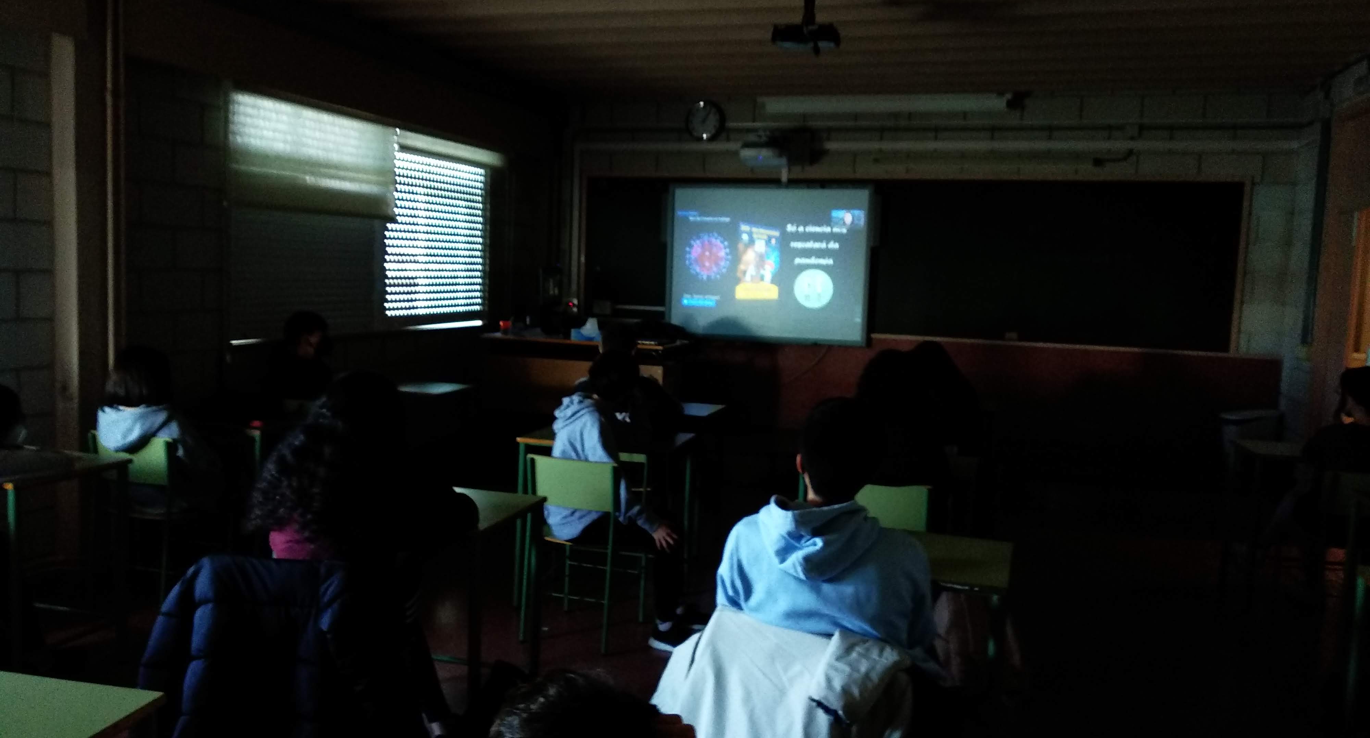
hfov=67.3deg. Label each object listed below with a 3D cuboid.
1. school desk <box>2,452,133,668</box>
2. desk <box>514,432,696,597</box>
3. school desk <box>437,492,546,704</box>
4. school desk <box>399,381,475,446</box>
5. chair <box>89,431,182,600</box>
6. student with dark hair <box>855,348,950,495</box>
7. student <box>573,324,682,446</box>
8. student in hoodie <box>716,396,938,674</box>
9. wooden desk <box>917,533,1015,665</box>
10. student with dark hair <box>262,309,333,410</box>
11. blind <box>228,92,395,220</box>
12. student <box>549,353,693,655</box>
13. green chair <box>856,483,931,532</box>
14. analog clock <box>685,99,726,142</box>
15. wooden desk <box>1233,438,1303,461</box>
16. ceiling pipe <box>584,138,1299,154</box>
[{"bbox_3d":[-2.506,0.720,3.832,0.690,0.765,0.480,4,6,18],"label":"school desk"},{"bbox_3d":[-0.380,0.697,4.792,0.690,0.765,0.490,4,6,18],"label":"desk"},{"bbox_3d":[-0.857,0.787,3.229,0.690,0.745,0.500,4,6,18],"label":"school desk"},{"bbox_3d":[-1.627,0.473,5.959,0.690,0.745,0.500,4,6,18],"label":"school desk"},{"bbox_3d":[-2.171,0.618,4.355,0.400,0.760,0.460,4,6,18],"label":"chair"},{"bbox_3d":[0.797,0.521,4.063,0.460,1.220,0.660,3,6,10],"label":"student with dark hair"},{"bbox_3d":[-0.253,0.362,5.263,0.480,1.210,0.660,4,6,18],"label":"student"},{"bbox_3d":[0.361,0.660,2.582,0.520,1.220,0.700,4,6,18],"label":"student in hoodie"},{"bbox_3d":[0.578,0.906,3.050,0.690,0.765,0.490,4,6,18],"label":"wooden desk"},{"bbox_3d":[-1.973,0.267,5.619,0.460,1.200,0.600,8,8,43],"label":"student with dark hair"},{"bbox_3d":[-2.068,-1.167,5.864,0.060,0.570,1.420,4,6,18],"label":"blind"},{"bbox_3d":[-0.278,0.529,4.321,0.740,1.200,0.470,0,6,-17],"label":"student"},{"bbox_3d":[0.695,0.765,3.960,0.400,0.760,0.460,3,6,8],"label":"green chair"},{"bbox_3d":[0.167,-1.966,8.151,0.320,0.320,0.050,4,6,18],"label":"analog clock"},{"bbox_3d":[3.109,0.789,5.072,0.690,0.765,0.490,4,6,18],"label":"wooden desk"},{"bbox_3d":[1.624,-1.682,7.713,5.350,0.085,0.080,4,6,18],"label":"ceiling pipe"}]

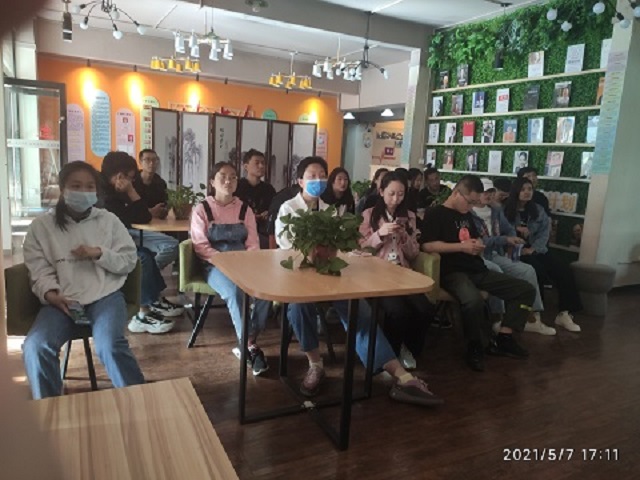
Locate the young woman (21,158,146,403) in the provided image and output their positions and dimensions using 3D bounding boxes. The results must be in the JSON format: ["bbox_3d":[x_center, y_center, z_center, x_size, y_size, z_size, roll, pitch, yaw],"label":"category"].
[{"bbox_3d":[-1.082,0.229,2.213,0.570,1.180,0.830,0,10,-23],"label":"young woman"}]

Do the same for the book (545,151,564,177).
[{"bbox_3d":[2.546,-0.822,5.216,0.030,0.262,0.190,-2,11,-29],"label":"book"}]

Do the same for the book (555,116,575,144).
[{"bbox_3d":[2.719,-1.210,5.309,0.022,0.285,0.202,-2,11,-30],"label":"book"}]

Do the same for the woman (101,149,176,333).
[{"bbox_3d":[-1.335,-0.019,3.500,0.700,1.230,0.500,2,10,-9],"label":"woman"}]

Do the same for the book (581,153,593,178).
[{"bbox_3d":[2.861,-0.780,5.065,0.025,0.295,0.195,8,6,-31],"label":"book"}]

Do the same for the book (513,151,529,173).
[{"bbox_3d":[2.438,-0.932,5.814,0.022,0.276,0.196,-2,11,-30],"label":"book"}]

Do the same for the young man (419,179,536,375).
[{"bbox_3d":[1.139,0.161,3.329,0.600,1.230,0.820,-4,12,-38],"label":"young man"}]

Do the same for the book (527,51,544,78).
[{"bbox_3d":[2.525,-2.039,5.601,0.022,0.285,0.202,-2,11,-30],"label":"book"}]

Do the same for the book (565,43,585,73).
[{"bbox_3d":[2.640,-1.879,4.982,0.030,0.280,0.195,-2,11,-29],"label":"book"}]

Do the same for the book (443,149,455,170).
[{"bbox_3d":[1.837,-1.141,6.858,0.025,0.260,0.185,8,6,-31],"label":"book"}]

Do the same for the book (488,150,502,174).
[{"bbox_3d":[2.156,-0.957,5.911,0.030,0.262,0.192,-2,11,-29],"label":"book"}]

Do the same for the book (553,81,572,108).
[{"bbox_3d":[2.694,-1.605,5.330,0.022,0.279,0.199,-2,11,-30],"label":"book"}]

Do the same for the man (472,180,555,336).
[{"bbox_3d":[1.608,0.099,4.002,0.560,1.190,0.820,-5,13,-43],"label":"man"}]

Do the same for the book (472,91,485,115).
[{"bbox_3d":[2.102,-1.804,6.352,0.022,0.284,0.199,-2,11,-30],"label":"book"}]

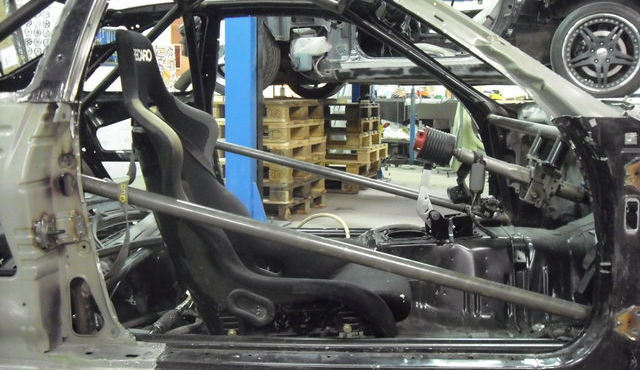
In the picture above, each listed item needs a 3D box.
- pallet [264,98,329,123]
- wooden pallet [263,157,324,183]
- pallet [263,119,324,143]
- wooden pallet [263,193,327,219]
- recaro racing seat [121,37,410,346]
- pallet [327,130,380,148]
[{"bbox_3d":[-0.676,-0.574,5.381,1.200,0.144,0.800,2,6,20],"label":"pallet"},{"bbox_3d":[-0.662,-0.144,5.426,1.200,0.144,0.800,2,6,20],"label":"wooden pallet"},{"bbox_3d":[-0.665,-0.431,5.396,1.200,0.144,0.800,2,6,20],"label":"pallet"},{"bbox_3d":[-0.660,0.142,5.457,1.200,0.144,0.800,2,6,20],"label":"wooden pallet"},{"bbox_3d":[-0.158,-0.025,2.000,0.800,0.854,0.550,0,6,7],"label":"recaro racing seat"},{"bbox_3d":[-0.052,-0.479,7.152,1.200,0.144,0.800,2,6,19],"label":"pallet"}]

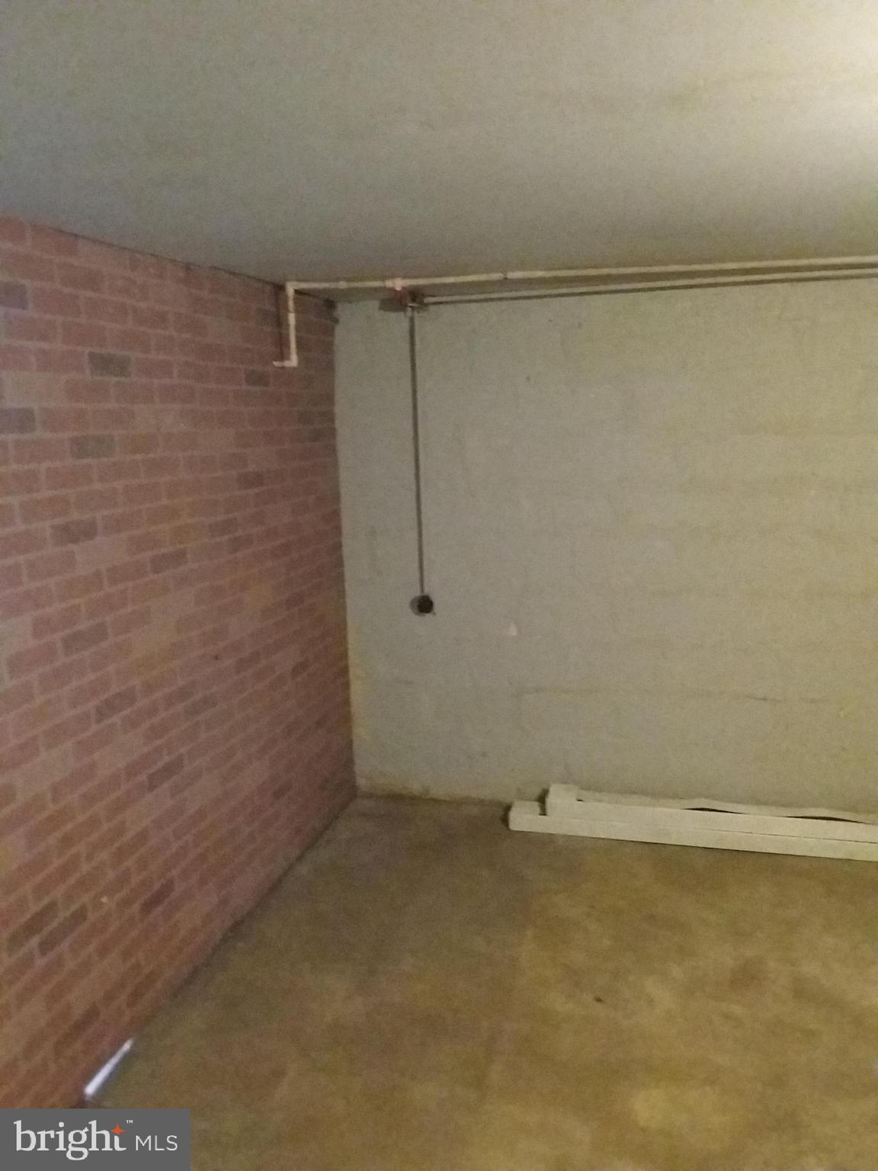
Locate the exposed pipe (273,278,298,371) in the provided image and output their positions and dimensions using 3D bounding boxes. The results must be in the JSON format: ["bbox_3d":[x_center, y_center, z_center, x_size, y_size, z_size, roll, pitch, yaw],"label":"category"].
[{"bbox_3d":[-0.551,-0.921,3.228,0.094,0.290,0.034,1,10,16],"label":"exposed pipe"}]

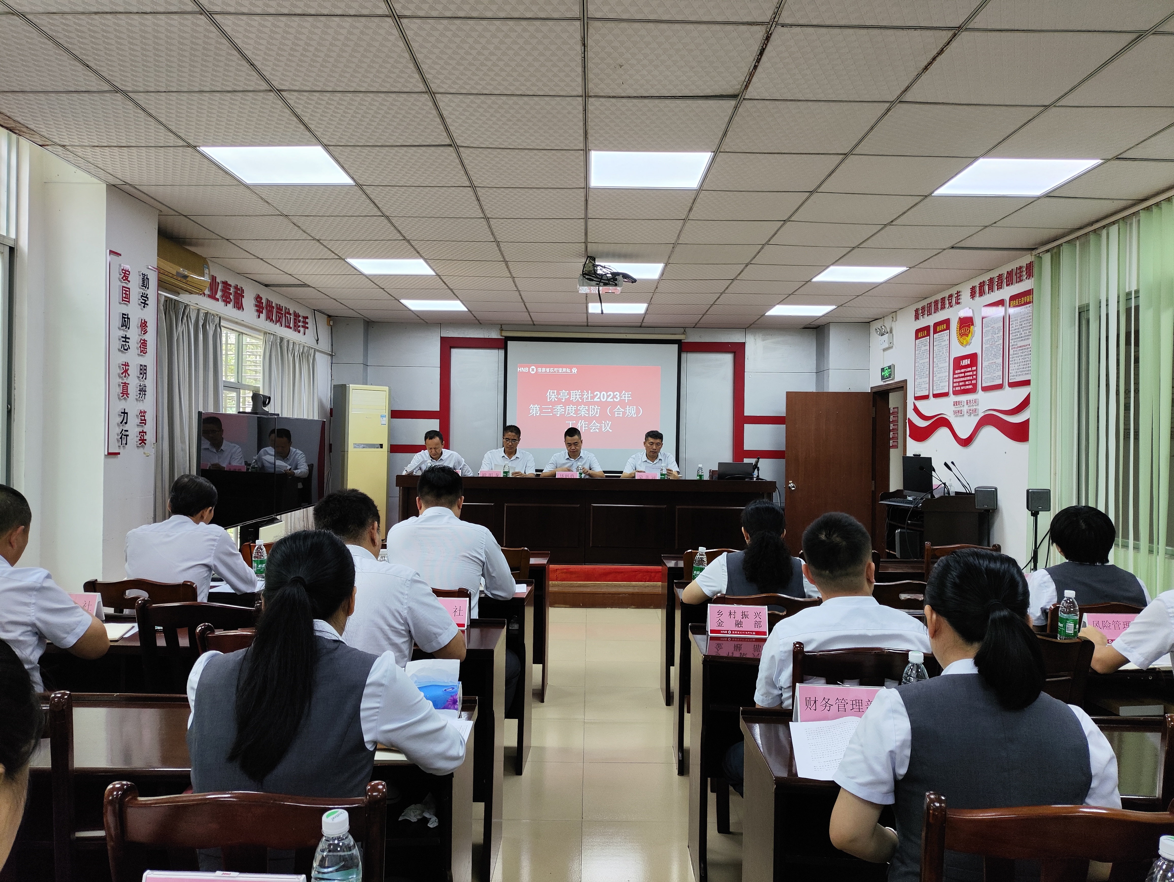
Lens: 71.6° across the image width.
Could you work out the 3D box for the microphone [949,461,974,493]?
[{"bbox_3d":[2.903,0.291,6.300,0.180,0.270,0.050,1,0,-9],"label":"microphone"}]

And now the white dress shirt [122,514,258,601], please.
[{"bbox_3d":[-1.610,0.589,3.320,0.480,0.580,0.450,1,0,5],"label":"white dress shirt"}]

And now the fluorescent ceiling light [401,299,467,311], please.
[{"bbox_3d":[-1.495,-1.344,8.014,0.600,0.050,0.585,1,0,0],"label":"fluorescent ceiling light"}]

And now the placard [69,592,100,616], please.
[{"bbox_3d":[-1.830,0.587,2.877,0.210,0.106,0.080,1,0,0],"label":"placard"}]

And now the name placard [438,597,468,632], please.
[{"bbox_3d":[-0.522,0.601,2.877,0.207,0.104,0.075,1,0,0],"label":"name placard"}]

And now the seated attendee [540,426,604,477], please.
[{"bbox_3d":[-0.157,0.508,8.447,0.620,1.320,0.800,1,0,0],"label":"seated attendee"}]

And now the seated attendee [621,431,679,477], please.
[{"bbox_3d":[0.635,0.539,8.214,0.560,1.302,0.650,1,0,0],"label":"seated attendee"}]

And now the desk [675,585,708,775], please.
[{"bbox_3d":[1.347,1.109,3.818,1.850,0.806,0.360,1,0,0],"label":"desk"}]

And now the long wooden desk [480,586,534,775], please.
[{"bbox_3d":[-1.197,1.063,3.786,1.850,0.806,0.360,1,0,0],"label":"long wooden desk"}]

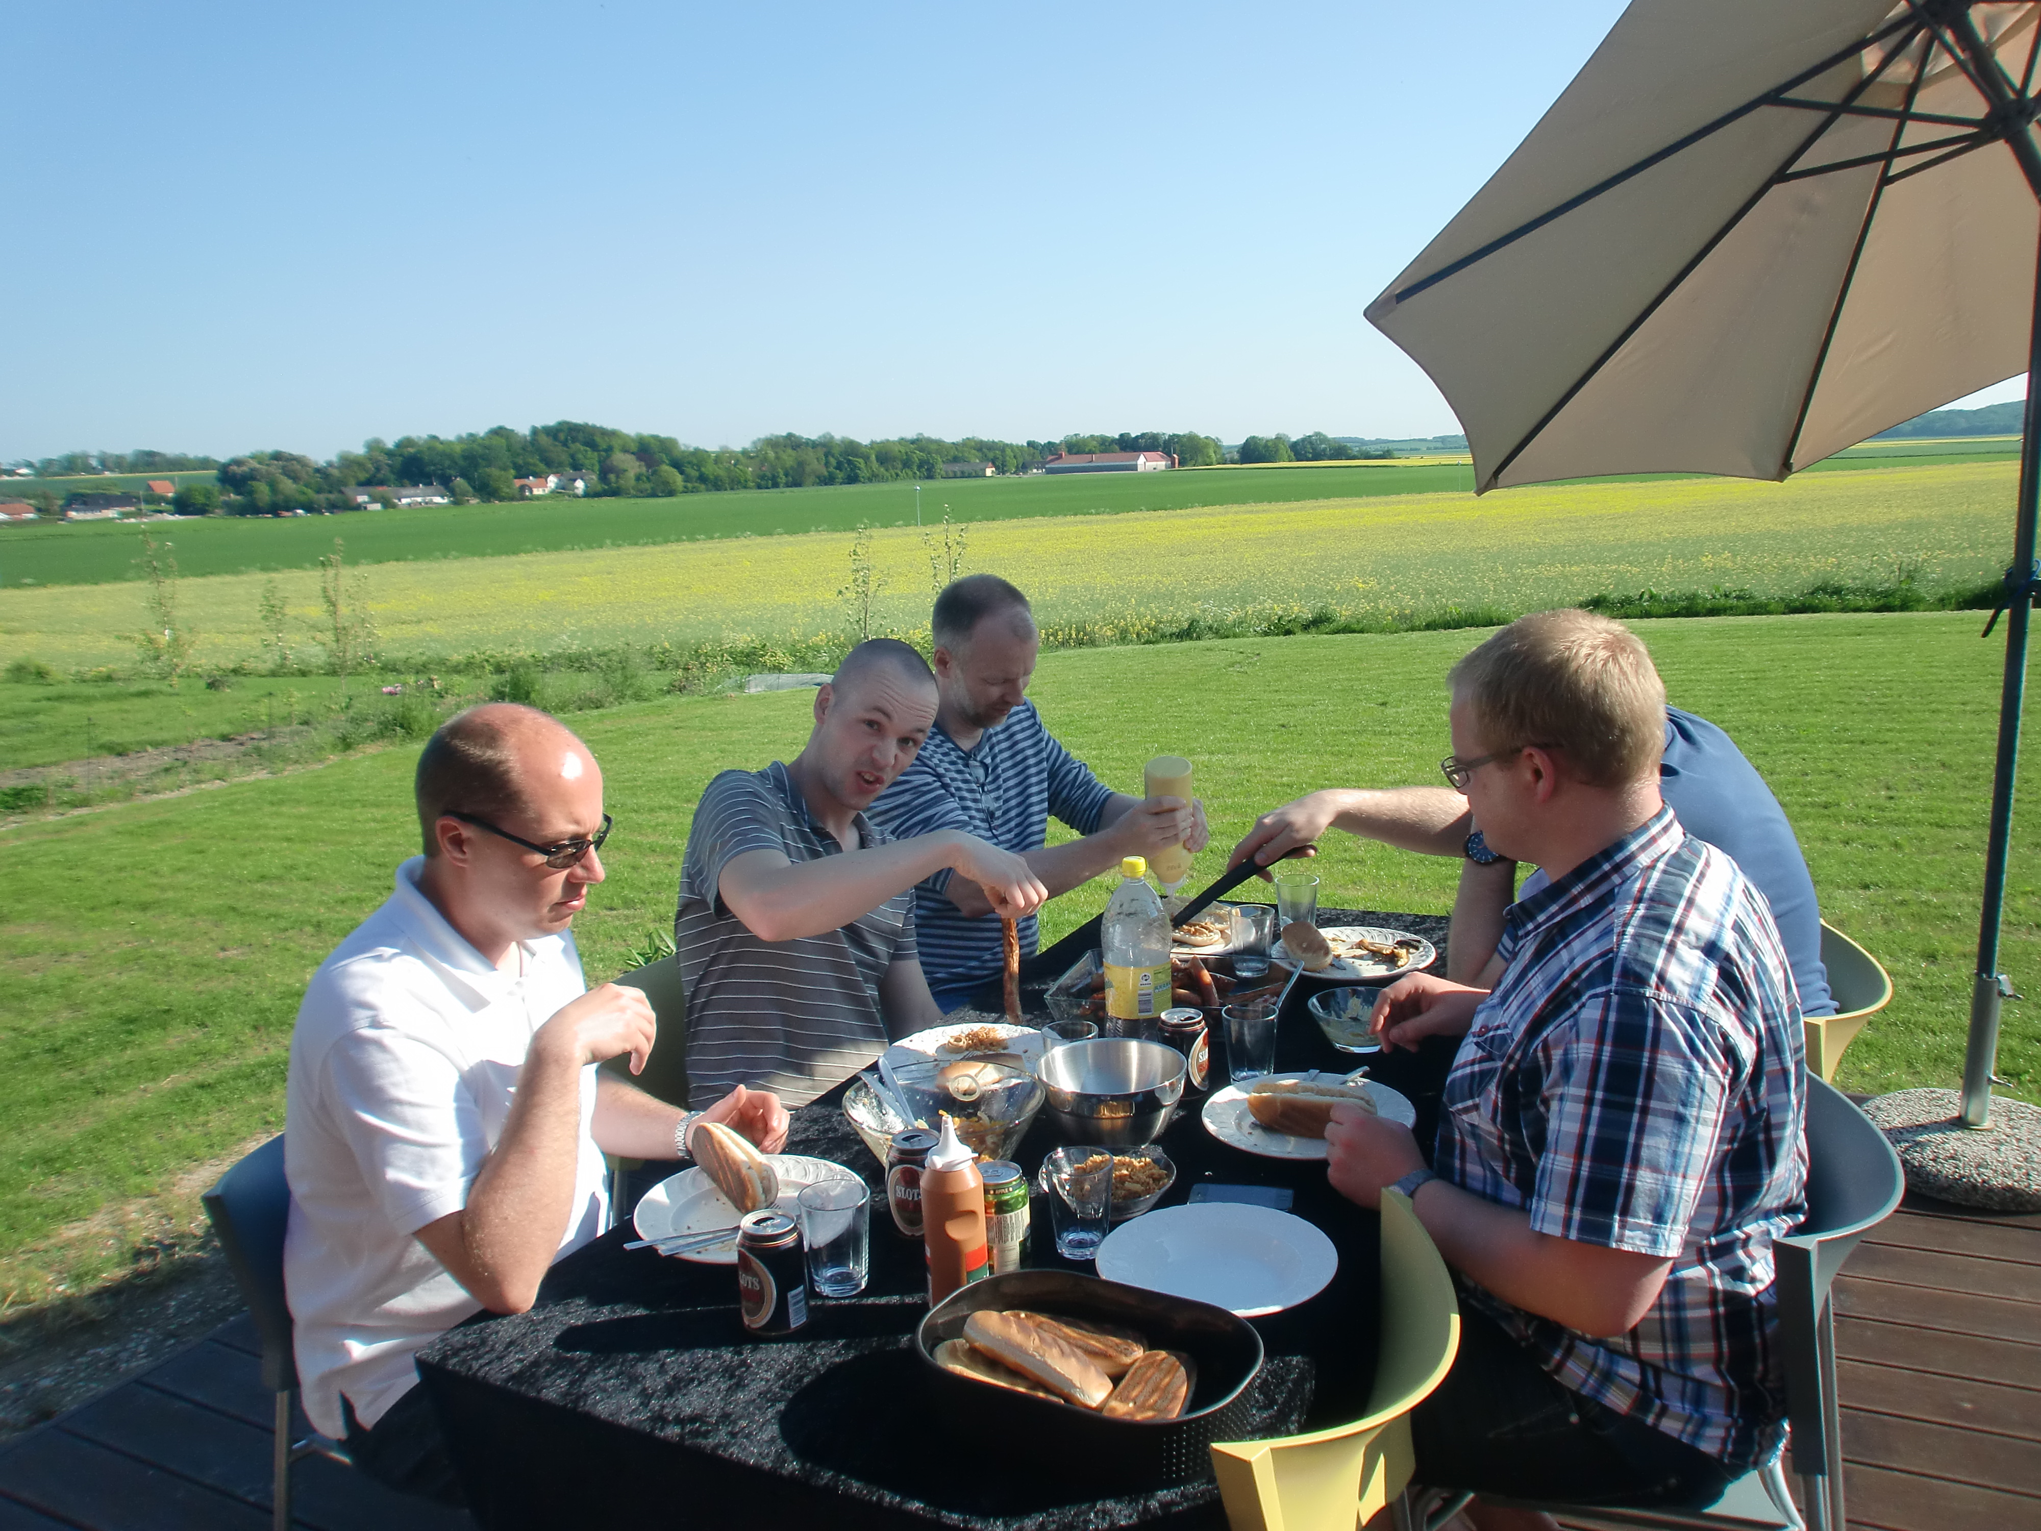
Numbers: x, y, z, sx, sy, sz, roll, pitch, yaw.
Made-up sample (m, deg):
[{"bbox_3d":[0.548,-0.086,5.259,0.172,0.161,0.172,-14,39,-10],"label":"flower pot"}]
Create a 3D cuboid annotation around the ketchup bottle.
[{"bbox_3d":[-0.073,0.461,1.573,0.065,0.213,0.065,-3,11,1],"label":"ketchup bottle"}]

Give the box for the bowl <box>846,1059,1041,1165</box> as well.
[{"bbox_3d":[-0.087,0.454,1.862,0.240,0.115,0.240,-3,11,1],"label":"bowl"}]

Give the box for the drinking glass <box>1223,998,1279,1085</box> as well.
[{"bbox_3d":[0.310,0.374,2.060,0.075,0.097,0.075,-1,11,0],"label":"drinking glass"}]

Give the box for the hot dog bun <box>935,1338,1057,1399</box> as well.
[{"bbox_3d":[-0.003,0.552,1.372,0.175,0.045,0.060,6,13,38],"label":"hot dog bun"}]

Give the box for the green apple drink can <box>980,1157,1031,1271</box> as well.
[{"bbox_3d":[-0.021,0.492,1.653,0.066,0.115,0.066,-3,11,1],"label":"green apple drink can"}]

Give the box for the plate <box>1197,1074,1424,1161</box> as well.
[{"bbox_3d":[0.369,0.454,1.957,0.267,0.024,0.267,-3,11,1],"label":"plate"}]

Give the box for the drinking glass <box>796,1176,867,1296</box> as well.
[{"bbox_3d":[-0.195,0.510,1.647,0.075,0.102,0.075,-3,11,0],"label":"drinking glass"}]

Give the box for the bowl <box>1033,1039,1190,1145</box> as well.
[{"bbox_3d":[0.118,0.430,1.963,0.192,0.097,0.192,-2,10,0],"label":"bowl"}]

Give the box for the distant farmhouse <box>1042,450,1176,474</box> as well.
[{"bbox_3d":[27.710,-94.612,480.000,41.000,7.500,14.000,0,12,14],"label":"distant farmhouse"}]

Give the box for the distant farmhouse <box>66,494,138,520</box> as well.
[{"bbox_3d":[-230.864,-64.874,385.000,18.500,6.500,9.000,-5,11,-16],"label":"distant farmhouse"}]

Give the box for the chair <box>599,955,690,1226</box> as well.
[{"bbox_3d":[-0.444,0.721,2.511,0.530,0.770,0.550,4,12,27],"label":"chair"}]

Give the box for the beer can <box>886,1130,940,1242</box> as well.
[{"bbox_3d":[-0.114,0.475,1.726,0.066,0.115,0.066,-2,10,0],"label":"beer can"}]

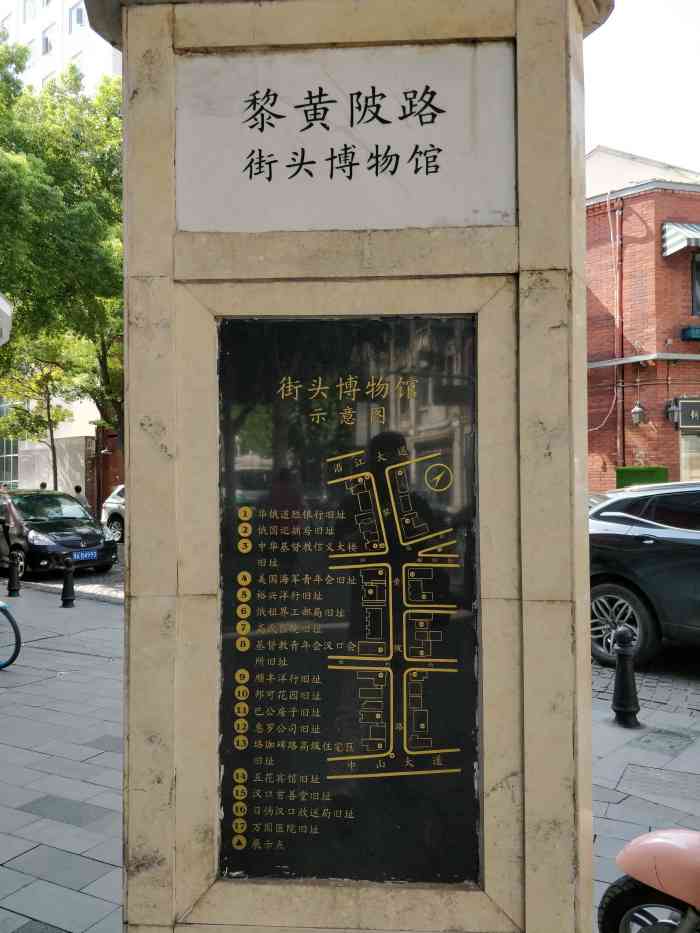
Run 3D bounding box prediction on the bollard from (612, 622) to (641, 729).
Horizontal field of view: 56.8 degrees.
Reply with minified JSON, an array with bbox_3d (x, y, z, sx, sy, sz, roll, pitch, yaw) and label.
[{"bbox_3d":[1.781,1.343,4.177,0.170,0.632,0.170,0,-2,0],"label":"bollard"}]

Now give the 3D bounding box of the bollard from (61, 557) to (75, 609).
[{"bbox_3d":[-3.648,1.498,8.367,0.170,0.632,0.170,0,-2,0],"label":"bollard"}]

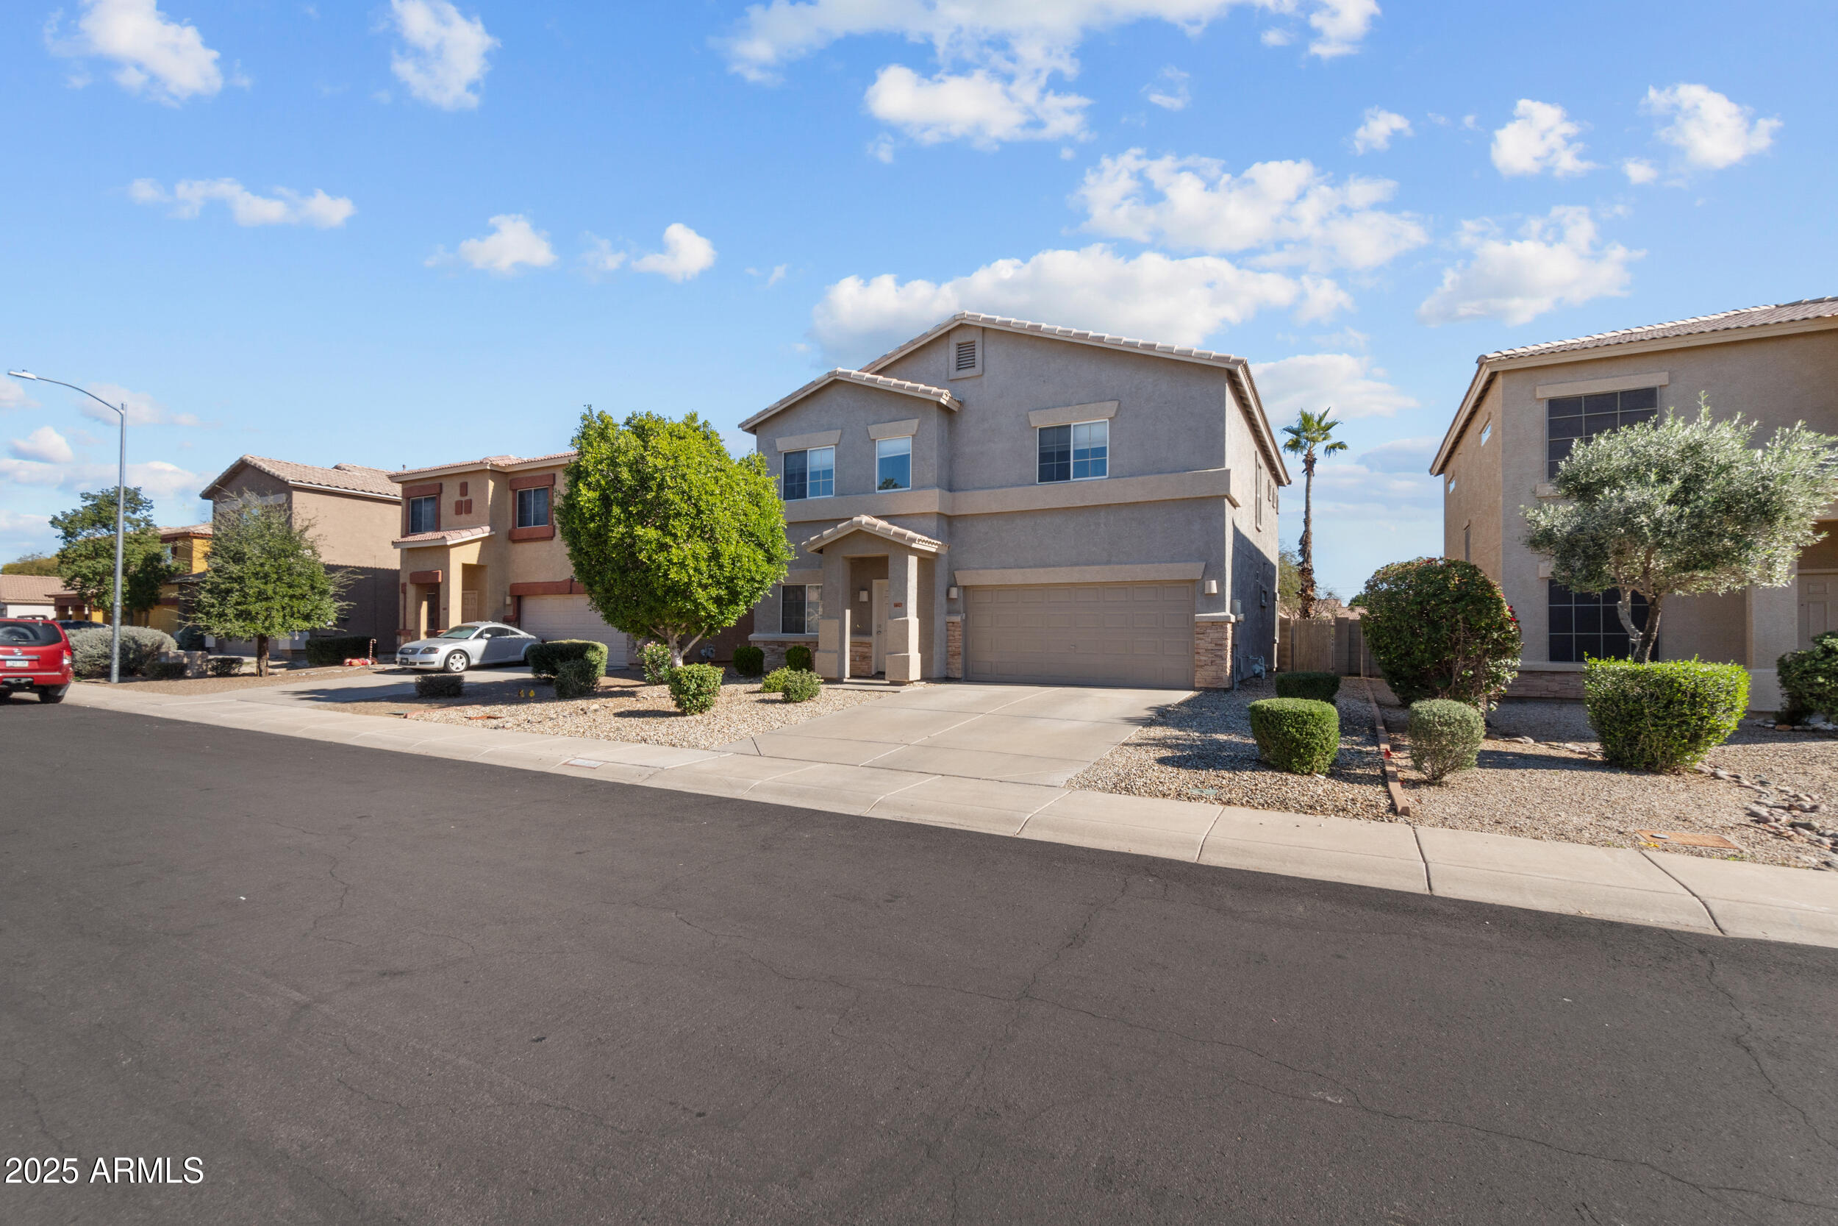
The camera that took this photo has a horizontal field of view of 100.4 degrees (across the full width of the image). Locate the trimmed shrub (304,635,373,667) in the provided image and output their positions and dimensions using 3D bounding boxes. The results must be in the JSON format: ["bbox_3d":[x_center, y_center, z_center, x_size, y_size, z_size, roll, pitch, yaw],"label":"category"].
[{"bbox_3d":[-18.167,1.179,24.044,1.150,0.936,1.750,0,-1,30],"label":"trimmed shrub"}]

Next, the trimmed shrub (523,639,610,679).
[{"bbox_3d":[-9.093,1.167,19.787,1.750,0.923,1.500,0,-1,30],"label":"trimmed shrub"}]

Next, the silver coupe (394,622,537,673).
[{"bbox_3d":[-12.652,0.937,21.820,1.780,1.346,4.040,0,-2,23],"label":"silver coupe"}]

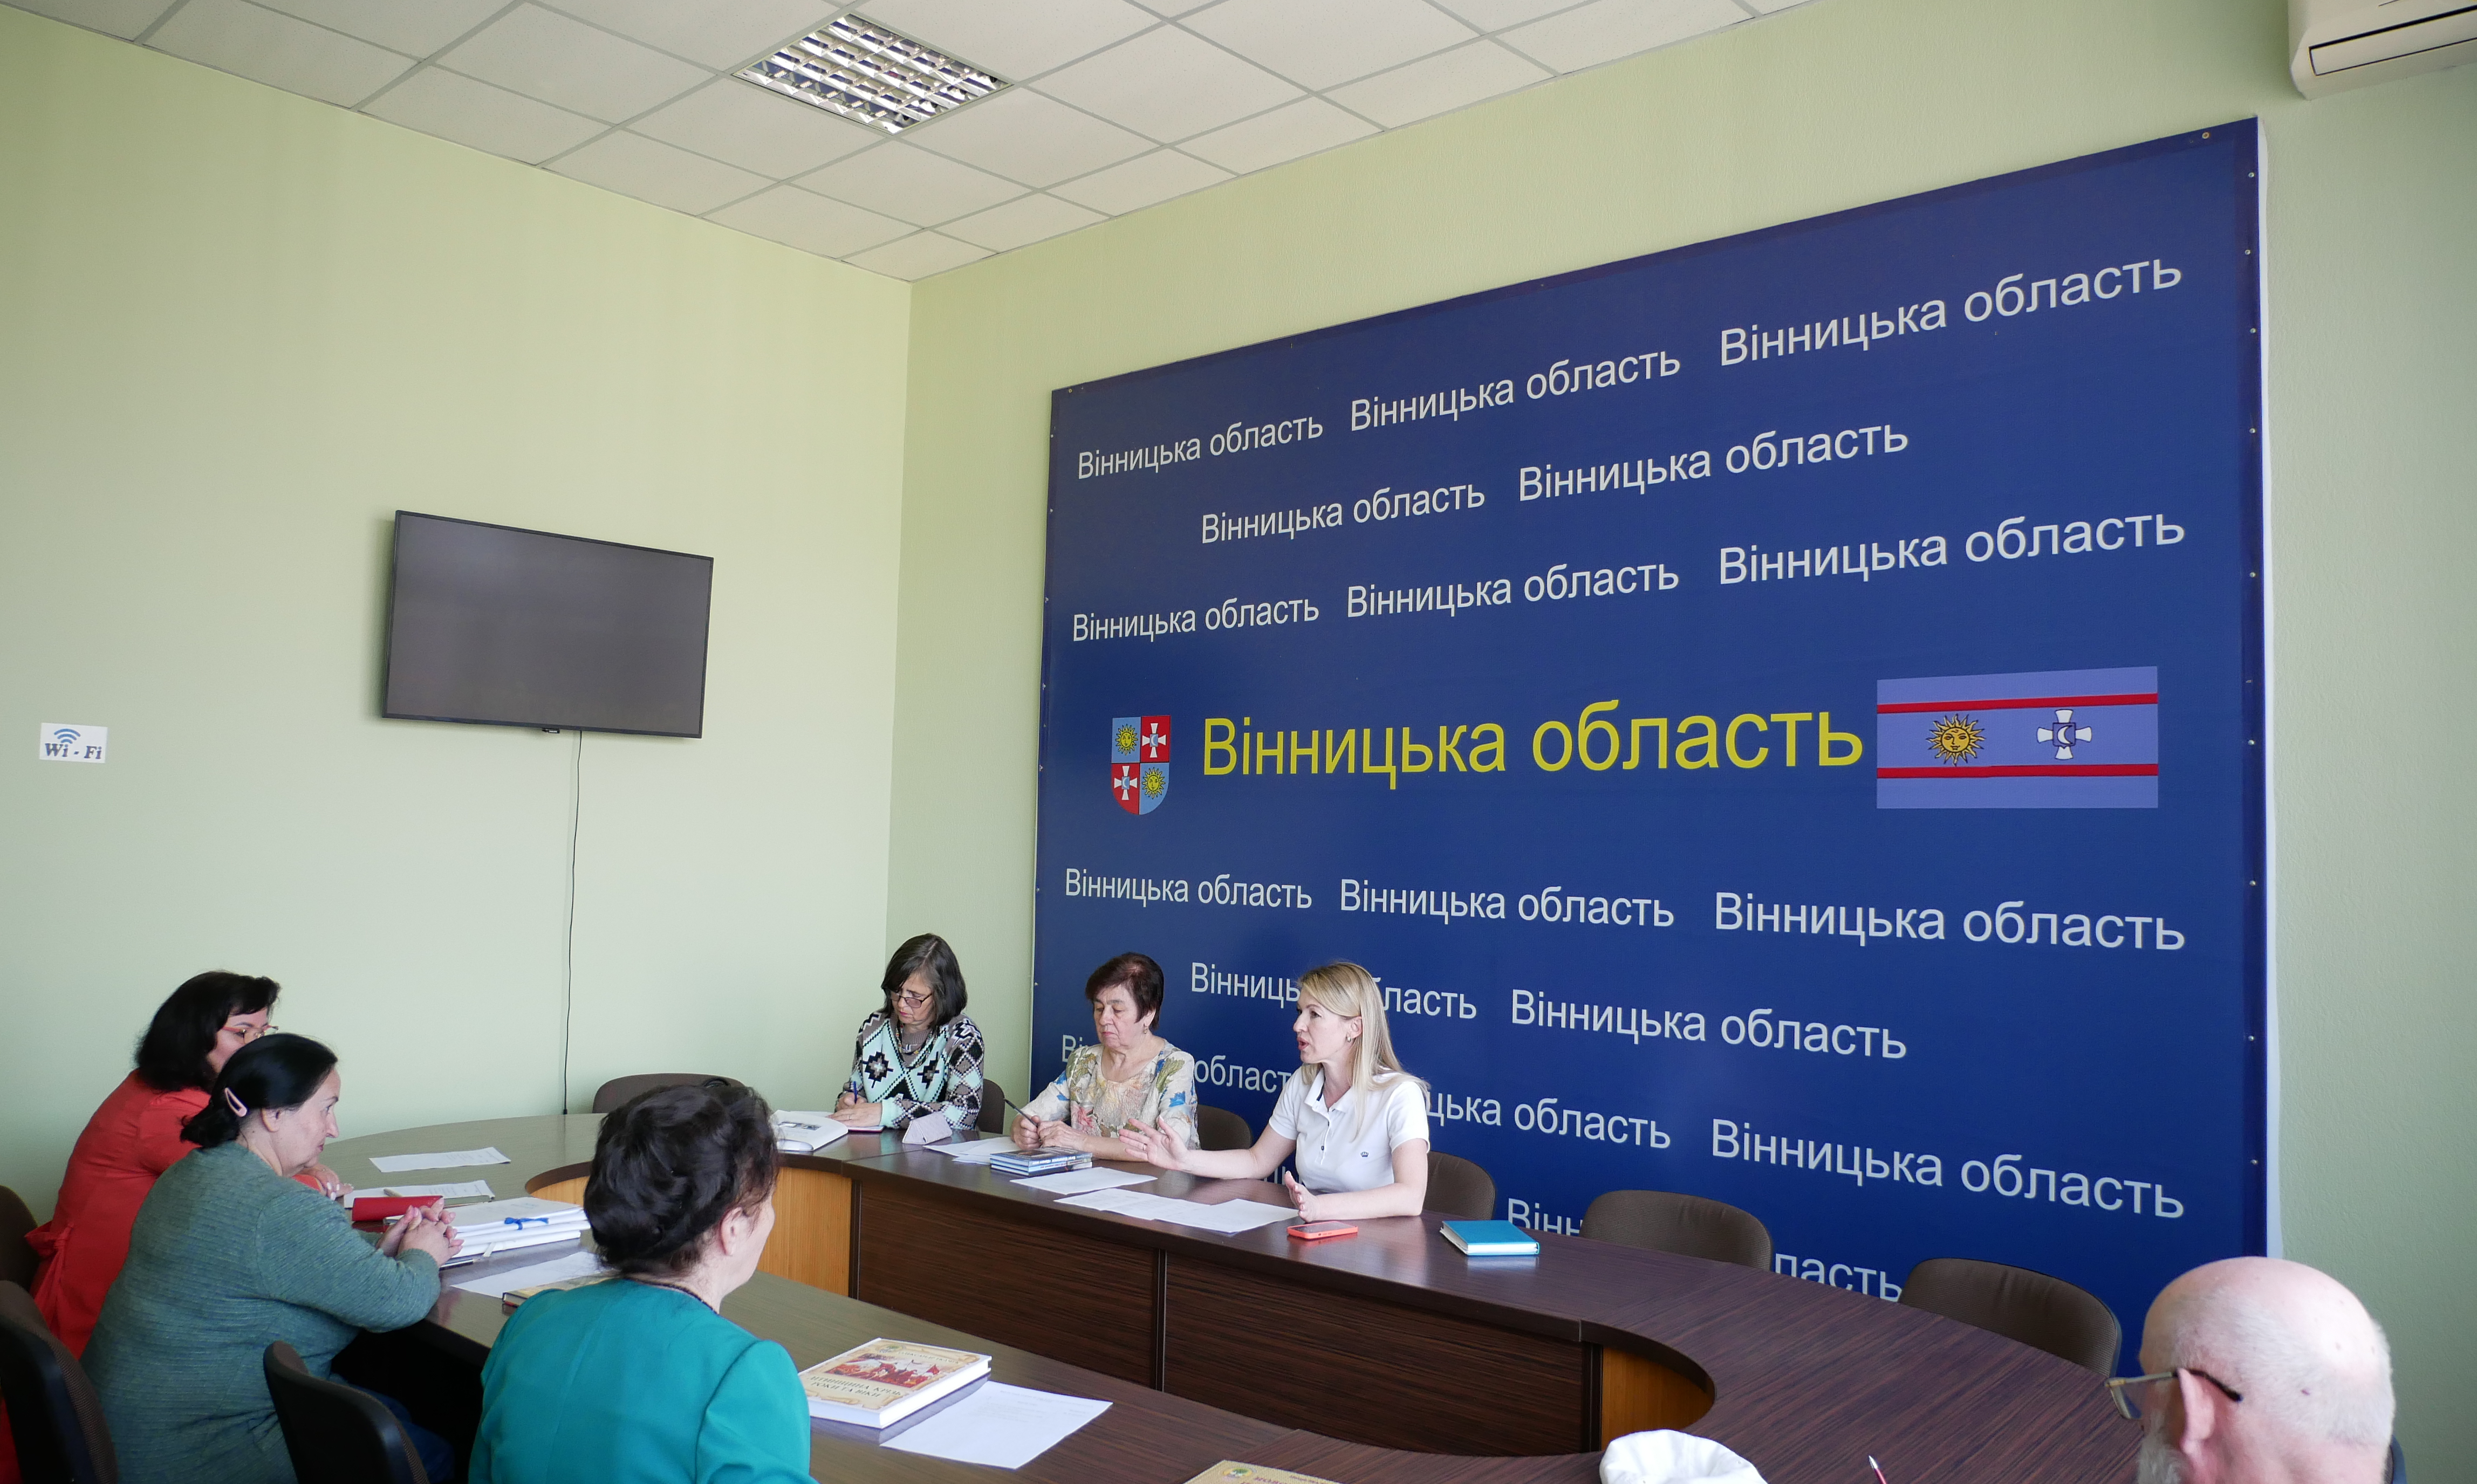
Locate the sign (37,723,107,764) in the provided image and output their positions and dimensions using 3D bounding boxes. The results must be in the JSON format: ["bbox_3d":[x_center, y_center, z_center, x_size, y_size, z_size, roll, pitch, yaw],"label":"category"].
[{"bbox_3d":[-3.202,0.004,4.726,0.004,0.097,0.155,-1,-4,42],"label":"sign"}]

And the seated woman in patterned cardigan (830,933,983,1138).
[{"bbox_3d":[-0.994,1.214,5.057,0.490,1.270,0.650,0,-3,14],"label":"seated woman in patterned cardigan"}]

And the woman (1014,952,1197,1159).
[{"bbox_3d":[-0.396,1.210,4.646,0.540,1.260,0.650,0,-3,28],"label":"woman"}]

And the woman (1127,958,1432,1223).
[{"bbox_3d":[0.188,1.183,4.114,0.680,1.285,0.550,3,-4,-41],"label":"woman"}]

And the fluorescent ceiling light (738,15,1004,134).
[{"bbox_3d":[-1.078,-1.964,4.999,0.585,0.070,0.585,-1,-4,42],"label":"fluorescent ceiling light"}]

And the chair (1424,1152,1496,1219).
[{"bbox_3d":[0.290,1.416,4.089,0.500,0.820,0.560,-1,-4,40],"label":"chair"}]

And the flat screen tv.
[{"bbox_3d":[-2.254,-0.368,5.701,0.070,0.630,1.085,3,-1,42],"label":"flat screen tv"}]

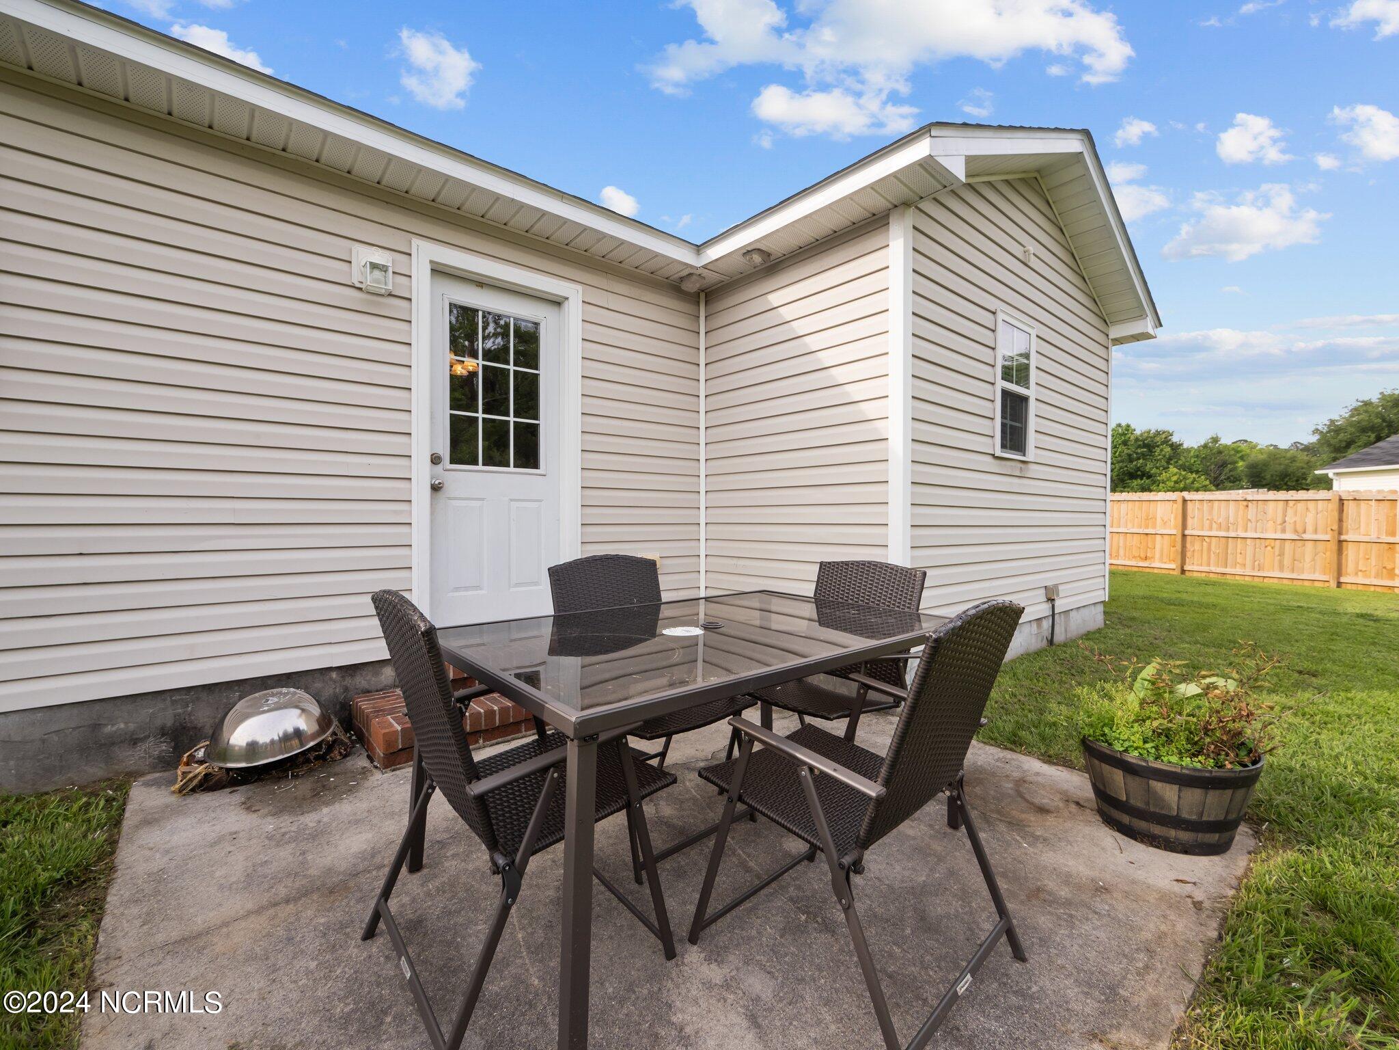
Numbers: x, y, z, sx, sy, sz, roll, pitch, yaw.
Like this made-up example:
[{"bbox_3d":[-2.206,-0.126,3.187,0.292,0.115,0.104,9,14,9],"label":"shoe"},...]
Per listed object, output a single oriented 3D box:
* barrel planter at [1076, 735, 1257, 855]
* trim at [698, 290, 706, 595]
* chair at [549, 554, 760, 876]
[{"bbox_3d":[1.652,0.914,2.010,0.505,0.290,0.505,0,0,0],"label":"barrel planter"},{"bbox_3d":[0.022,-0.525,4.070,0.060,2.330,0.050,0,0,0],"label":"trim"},{"bbox_3d":[-0.178,0.579,2.010,0.600,0.900,0.620,0,0,-43],"label":"chair"}]

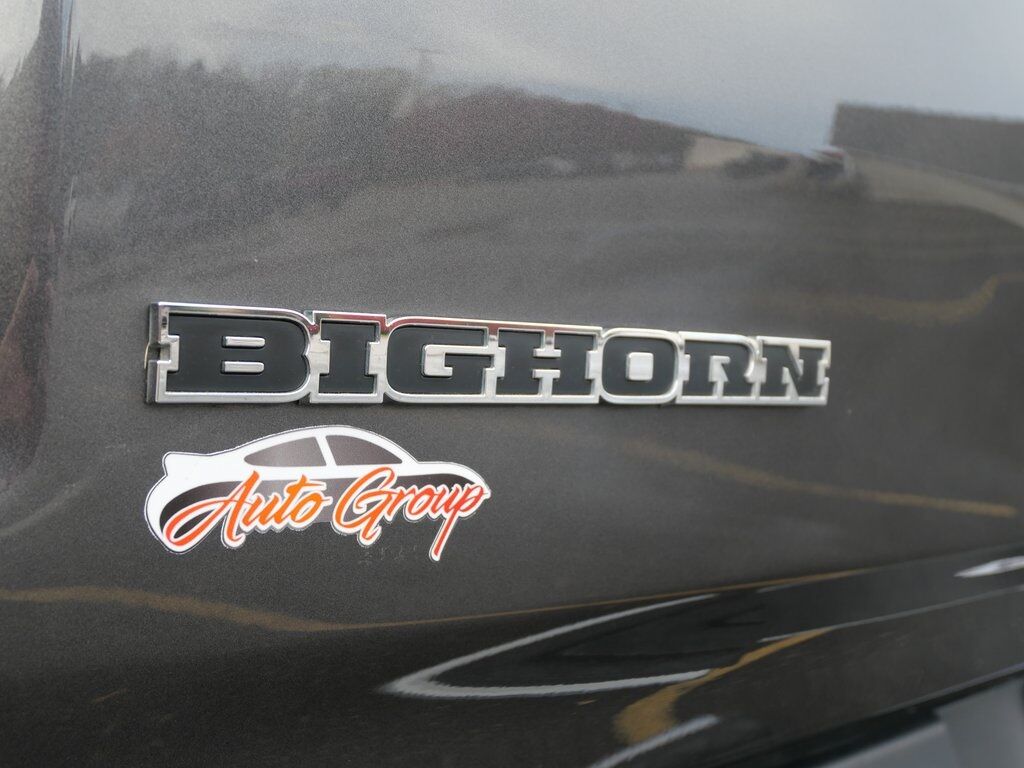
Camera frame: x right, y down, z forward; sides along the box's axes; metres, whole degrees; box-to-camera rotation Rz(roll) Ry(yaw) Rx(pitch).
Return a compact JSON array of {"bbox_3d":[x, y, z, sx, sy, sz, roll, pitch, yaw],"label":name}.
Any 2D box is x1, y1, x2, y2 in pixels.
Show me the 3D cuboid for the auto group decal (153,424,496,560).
[{"bbox_3d":[-0.056,0.036,0.337,0.118,0.046,0.002,1,3,-34],"label":"auto group decal"}]

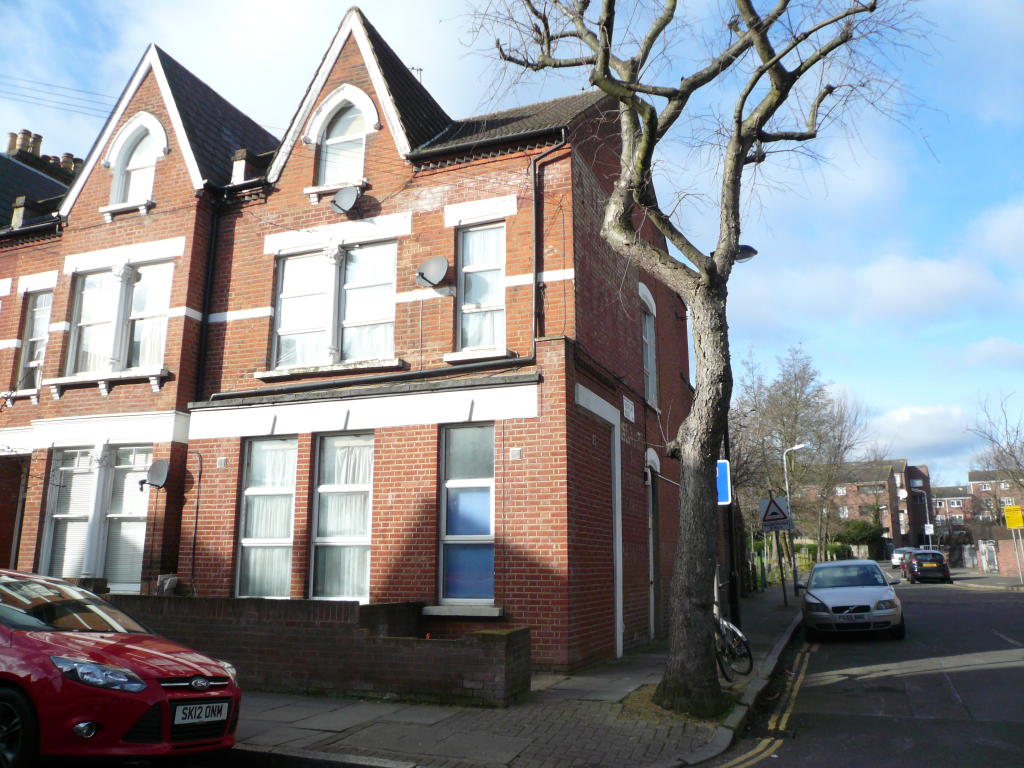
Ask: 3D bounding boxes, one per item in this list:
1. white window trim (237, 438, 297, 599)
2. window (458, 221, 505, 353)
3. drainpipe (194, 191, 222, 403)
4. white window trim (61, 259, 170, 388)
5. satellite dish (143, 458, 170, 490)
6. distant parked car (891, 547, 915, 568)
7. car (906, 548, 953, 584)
[{"bbox_3d":[-3.399,1.873,11.595,0.976,2.215,0.140,-4,-12,21],"label":"white window trim"},{"bbox_3d":[-0.453,-1.343,11.560,0.902,1.781,0.140,-4,-12,21],"label":"window"},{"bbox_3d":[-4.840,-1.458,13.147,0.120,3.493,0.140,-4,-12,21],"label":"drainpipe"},{"bbox_3d":[-6.281,-0.993,13.289,2.180,1.900,0.200,-5,-13,21],"label":"white window trim"},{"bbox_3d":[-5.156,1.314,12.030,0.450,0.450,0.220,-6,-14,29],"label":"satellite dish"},{"bbox_3d":[29.671,13.337,63.108,1.770,1.490,4.300,-5,-13,21],"label":"distant parked car"},{"bbox_3d":[19.145,8.431,38.154,1.730,1.470,3.970,-5,-13,21],"label":"car"}]

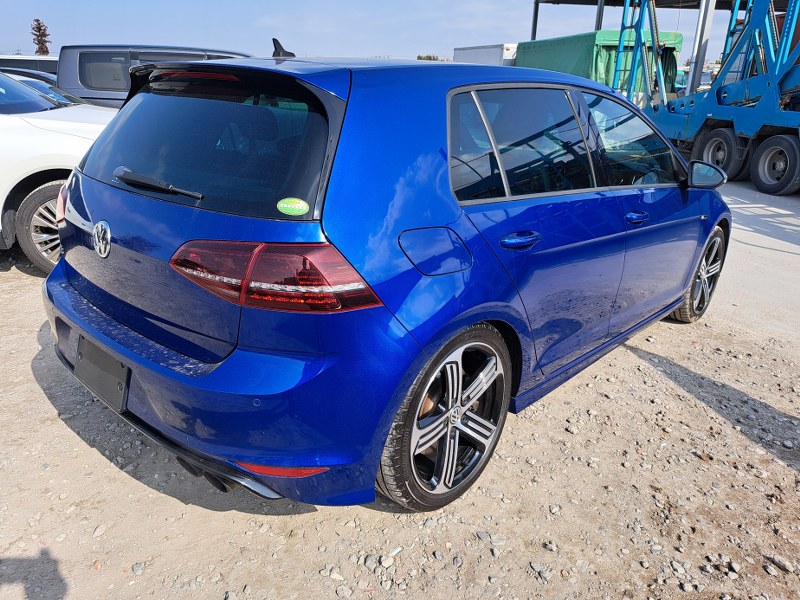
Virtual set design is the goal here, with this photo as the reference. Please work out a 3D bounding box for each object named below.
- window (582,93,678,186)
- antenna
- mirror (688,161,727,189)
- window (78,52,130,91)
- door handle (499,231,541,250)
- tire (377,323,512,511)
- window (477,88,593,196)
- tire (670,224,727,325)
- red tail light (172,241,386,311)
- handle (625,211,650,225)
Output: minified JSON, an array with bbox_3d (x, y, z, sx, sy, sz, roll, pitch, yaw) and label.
[{"bbox_3d":[1.218,-0.819,2.876,0.924,0.452,0.074,-17,4,-44],"label":"window"},{"bbox_3d":[-0.437,-0.950,2.095,0.063,0.068,0.137,18,25,40],"label":"antenna"},{"bbox_3d":[1.739,-0.703,3.137,0.221,0.158,0.158,18,25,40],"label":"mirror"},{"bbox_3d":[-4.208,-3.247,7.900,0.700,0.520,0.060,2,21,1],"label":"window"},{"bbox_3d":[0.411,-0.203,1.879,0.063,0.058,0.231,18,25,40],"label":"door handle"},{"bbox_3d":[0.142,0.390,2.002,0.247,0.683,0.683,18,25,40],"label":"tire"},{"bbox_3d":[0.560,-0.634,2.209,0.756,0.441,0.063,-17,4,-44],"label":"window"},{"bbox_3d":[2.054,-0.199,3.905,0.247,0.683,0.683,18,25,40],"label":"tire"},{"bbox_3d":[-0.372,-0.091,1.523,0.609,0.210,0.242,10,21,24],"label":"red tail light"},{"bbox_3d":[1.115,-0.388,2.597,0.063,0.058,0.231,18,25,40],"label":"handle"}]

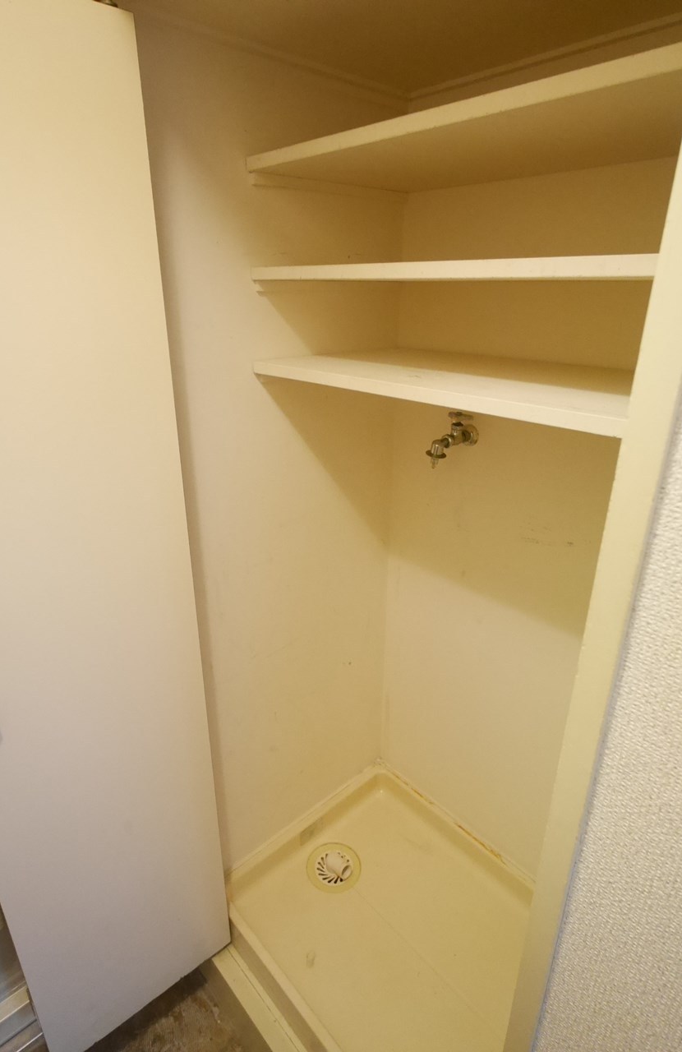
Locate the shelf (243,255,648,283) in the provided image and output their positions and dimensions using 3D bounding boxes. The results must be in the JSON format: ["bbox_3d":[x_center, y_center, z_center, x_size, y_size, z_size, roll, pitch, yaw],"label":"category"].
[{"bbox_3d":[0.257,-0.403,0.869,0.410,0.022,0.781,-21,31,-39],"label":"shelf"}]

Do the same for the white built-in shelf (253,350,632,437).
[{"bbox_3d":[0.252,-0.251,0.930,0.412,0.021,0.781,-21,31,-39],"label":"white built-in shelf"}]

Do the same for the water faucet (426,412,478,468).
[{"bbox_3d":[0.236,-0.188,1.185,0.149,0.107,0.065,-21,31,-39],"label":"water faucet"}]

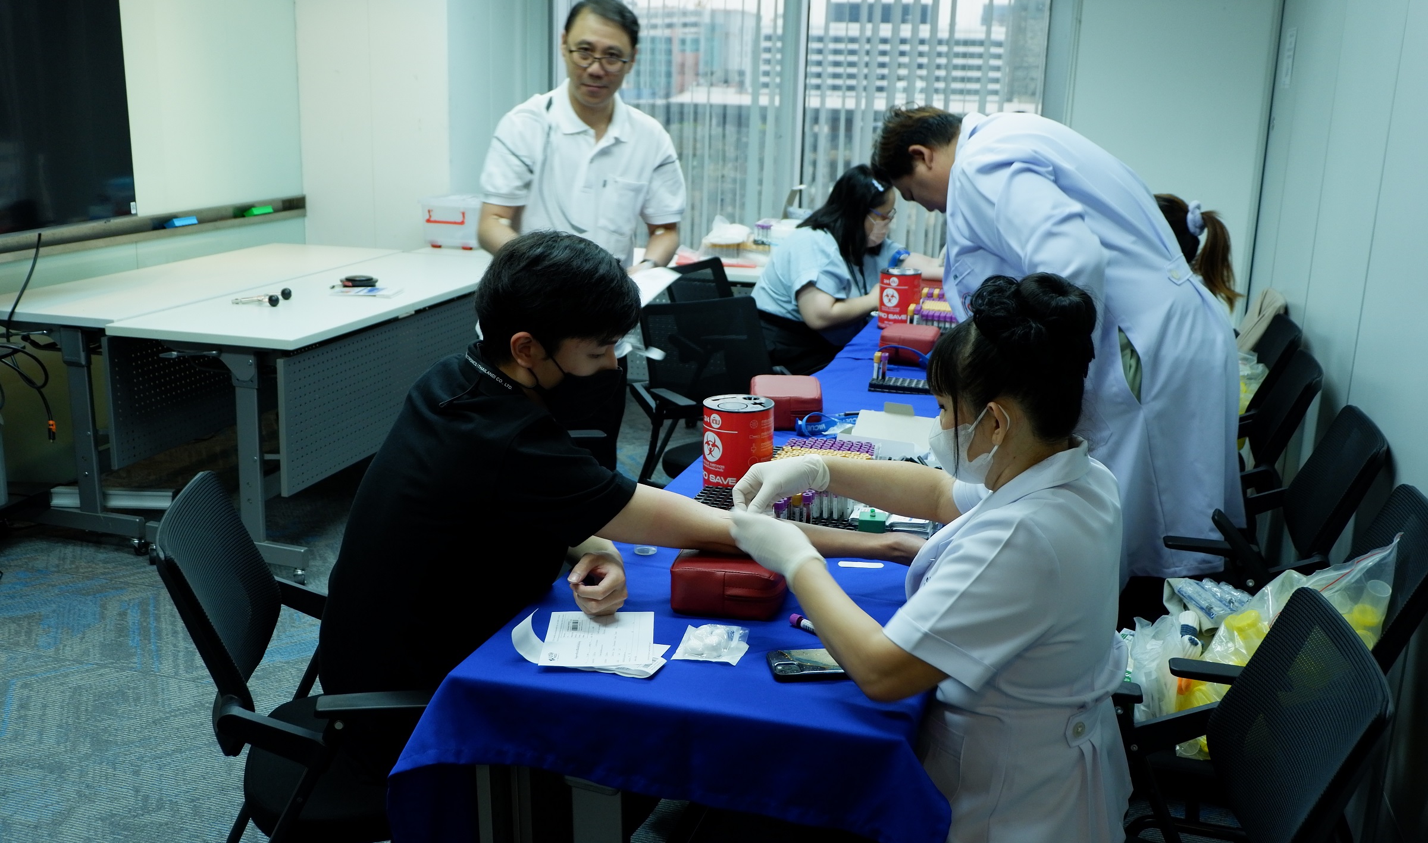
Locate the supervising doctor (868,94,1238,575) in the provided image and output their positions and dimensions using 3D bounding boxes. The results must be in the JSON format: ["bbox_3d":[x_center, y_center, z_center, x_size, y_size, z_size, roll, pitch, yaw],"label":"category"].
[{"bbox_3d":[0.757,0.023,2.990,0.860,1.430,0.550,6,14,16],"label":"supervising doctor"}]

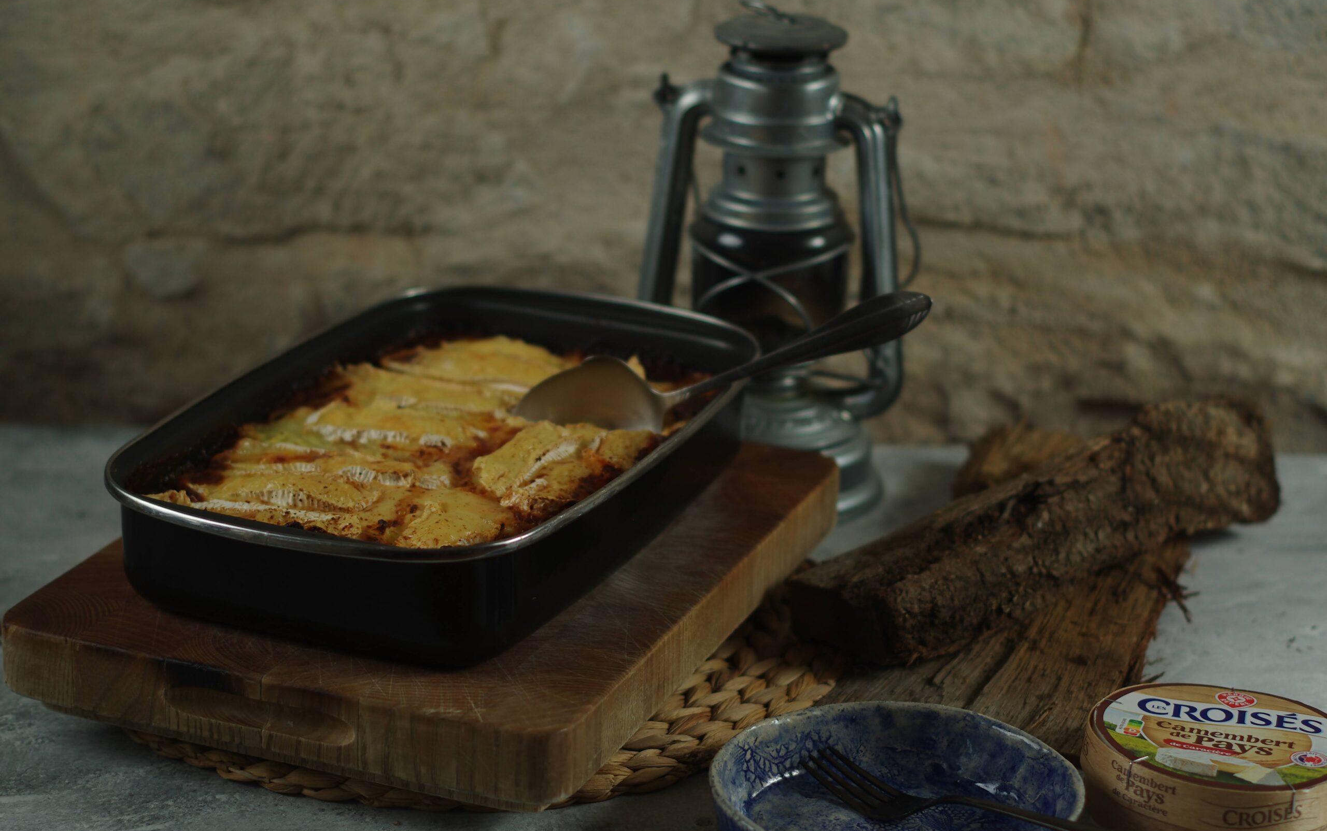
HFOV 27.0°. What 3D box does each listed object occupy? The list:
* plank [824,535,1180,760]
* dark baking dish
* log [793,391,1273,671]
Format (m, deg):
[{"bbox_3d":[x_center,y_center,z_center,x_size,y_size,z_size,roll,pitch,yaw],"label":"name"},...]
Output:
[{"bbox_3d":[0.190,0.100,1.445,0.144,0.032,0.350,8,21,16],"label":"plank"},{"bbox_3d":[-0.109,0.020,1.460,0.245,0.057,0.410,9,21,20],"label":"dark baking dish"},{"bbox_3d":[0.199,0.059,1.472,0.324,0.063,0.068,-15,26,-40],"label":"log"}]

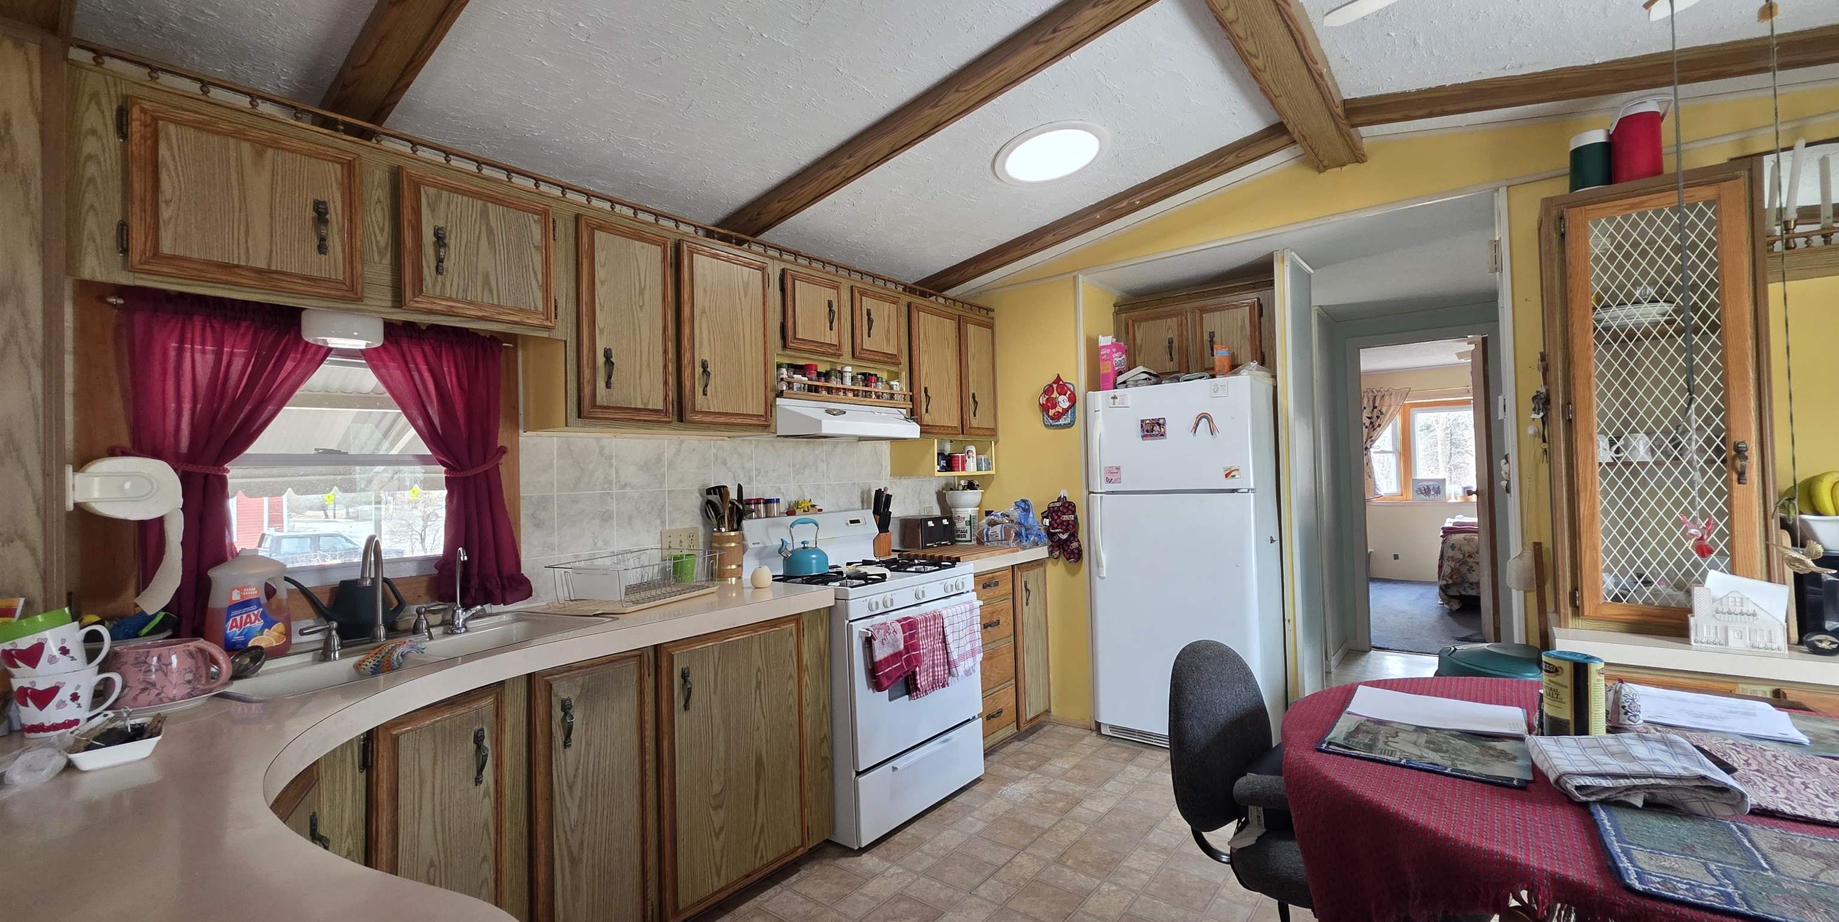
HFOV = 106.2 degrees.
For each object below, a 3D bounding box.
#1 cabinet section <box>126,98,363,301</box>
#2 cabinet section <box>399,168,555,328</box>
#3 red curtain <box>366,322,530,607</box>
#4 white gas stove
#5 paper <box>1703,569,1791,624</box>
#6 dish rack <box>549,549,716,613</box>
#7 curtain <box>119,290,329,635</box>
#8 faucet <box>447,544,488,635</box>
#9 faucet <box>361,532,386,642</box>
[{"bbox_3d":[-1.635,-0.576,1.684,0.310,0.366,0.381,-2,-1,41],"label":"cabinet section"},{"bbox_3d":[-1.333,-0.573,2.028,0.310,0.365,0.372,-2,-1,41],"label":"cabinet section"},{"bbox_3d":[-1.397,0.021,2.068,0.105,0.835,0.410,-2,-1,41],"label":"red curtain"},{"bbox_3d":[-0.226,0.805,2.910,0.710,1.154,0.753,-2,-1,41],"label":"white gas stove"},{"bbox_3d":[2.227,0.384,1.864,0.145,0.140,0.020,11,7,40],"label":"paper"},{"bbox_3d":[-0.919,0.391,2.275,0.350,0.145,0.470,-2,-1,19],"label":"dish rack"},{"bbox_3d":[-1.665,0.028,1.694,0.090,0.820,0.390,-2,-1,40],"label":"curtain"},{"bbox_3d":[-1.229,0.345,1.890,0.115,0.230,0.085,-2,-1,41],"label":"faucet"},{"bbox_3d":[-1.385,0.327,1.757,0.050,0.270,0.175,-1,-1,-29],"label":"faucet"}]

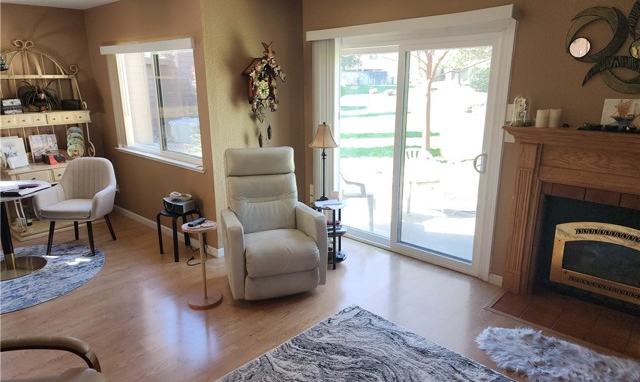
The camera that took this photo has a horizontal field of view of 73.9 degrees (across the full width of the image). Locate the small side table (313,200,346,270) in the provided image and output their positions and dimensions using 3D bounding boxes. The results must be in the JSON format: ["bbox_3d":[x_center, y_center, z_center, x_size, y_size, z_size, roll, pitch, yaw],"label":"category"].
[{"bbox_3d":[0.096,0.397,3.955,0.320,0.600,0.320,-1,16,-3],"label":"small side table"}]

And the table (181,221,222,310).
[{"bbox_3d":[-0.904,0.561,3.307,0.275,0.645,0.275,0,15,0],"label":"table"}]

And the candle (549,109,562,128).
[{"bbox_3d":[1.645,-0.505,2.970,0.076,0.122,0.076,13,20,40],"label":"candle"}]

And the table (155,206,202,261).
[{"bbox_3d":[-1.372,0.418,4.202,0.350,0.450,0.350,0,15,0],"label":"table"}]

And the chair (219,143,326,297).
[{"bbox_3d":[-0.457,0.217,3.739,0.770,1.070,0.900,-5,16,-16],"label":"chair"}]

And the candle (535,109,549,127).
[{"bbox_3d":[1.581,-0.513,3.028,0.076,0.122,0.076,13,20,40],"label":"candle"}]

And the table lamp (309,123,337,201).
[{"bbox_3d":[0.034,-0.252,3.864,0.265,0.700,0.265,-1,16,-3],"label":"table lamp"}]

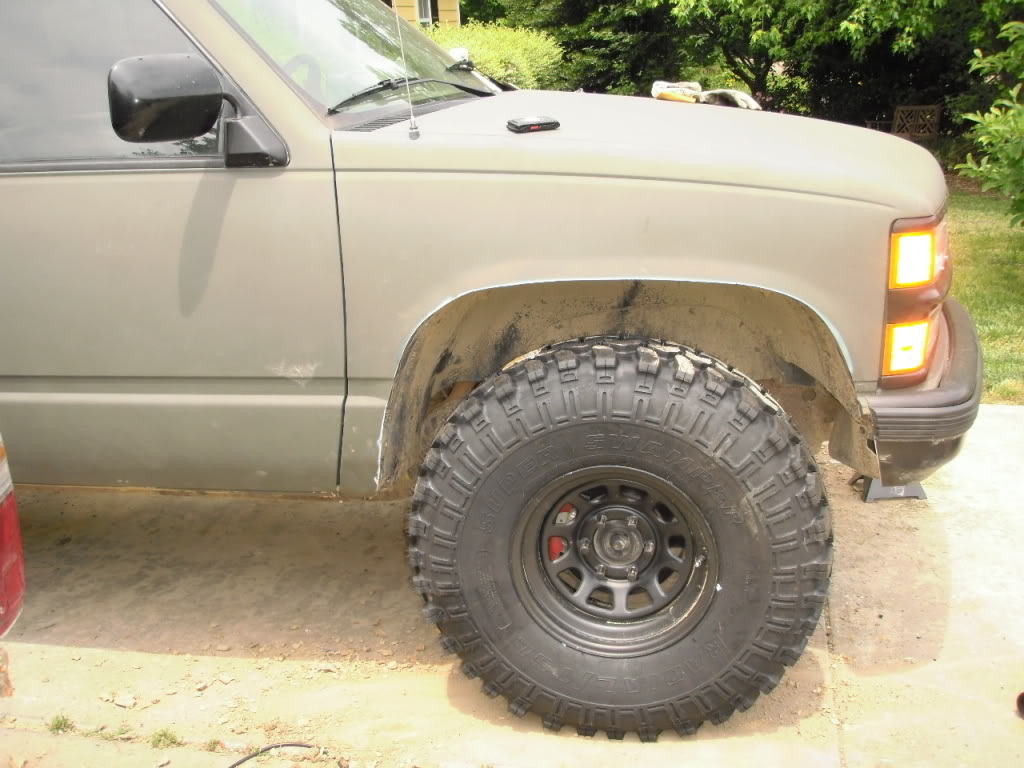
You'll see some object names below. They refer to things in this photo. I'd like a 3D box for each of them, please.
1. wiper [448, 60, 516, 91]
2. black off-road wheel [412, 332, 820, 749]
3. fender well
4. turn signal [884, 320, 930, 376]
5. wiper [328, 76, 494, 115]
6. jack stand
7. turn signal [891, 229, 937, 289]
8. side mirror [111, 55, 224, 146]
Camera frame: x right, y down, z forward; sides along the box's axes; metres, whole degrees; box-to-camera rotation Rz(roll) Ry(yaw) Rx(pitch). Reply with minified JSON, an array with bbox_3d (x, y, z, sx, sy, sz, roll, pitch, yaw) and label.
[{"bbox_3d":[-0.077,-0.912,3.325,0.060,0.070,0.600,3,10,19],"label":"wiper"},{"bbox_3d":[0.235,0.338,2.464,0.875,0.865,0.310,1,15,9],"label":"black off-road wheel"},{"bbox_3d":[0.230,-0.024,2.411,1.020,0.470,0.380,1,15,9],"label":"fender well"},{"bbox_3d":[0.761,-0.077,2.169,0.090,0.104,0.040,-6,15,-15],"label":"turn signal"},{"bbox_3d":[-0.225,-0.700,2.735,0.060,0.070,0.640,8,19,33],"label":"wiper"},{"bbox_3d":[1.302,0.230,3.874,0.205,0.300,0.180,-2,14,-2],"label":"jack stand"},{"bbox_3d":[0.764,-0.237,2.137,0.090,0.110,0.040,-6,15,-15],"label":"turn signal"},{"bbox_3d":[-0.646,-0.530,2.110,0.120,0.170,0.240,-1,15,2],"label":"side mirror"}]

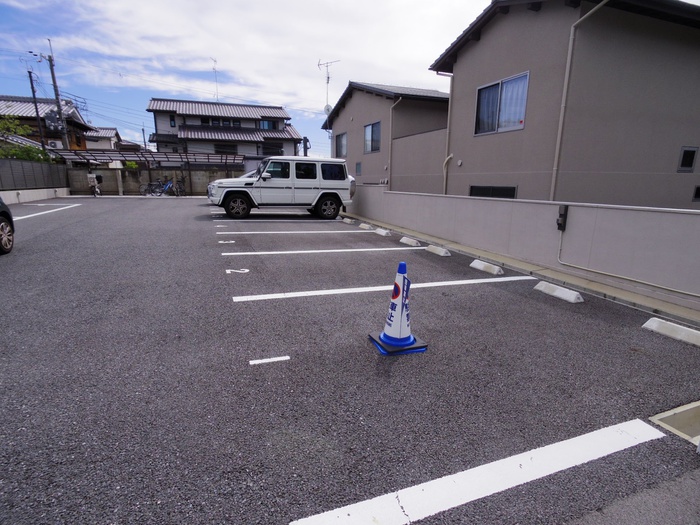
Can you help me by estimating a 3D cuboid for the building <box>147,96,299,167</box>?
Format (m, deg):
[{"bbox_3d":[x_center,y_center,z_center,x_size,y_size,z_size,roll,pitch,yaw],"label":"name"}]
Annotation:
[{"bbox_3d":[-12.450,-12.222,35.351,13.580,7.471,9.000,-4,14,-20],"label":"building"}]

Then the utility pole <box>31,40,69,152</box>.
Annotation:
[{"bbox_3d":[-20.603,-9.877,24.108,1.400,10.282,0.700,-4,14,-20],"label":"utility pole"}]

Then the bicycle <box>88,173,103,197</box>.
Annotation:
[{"bbox_3d":[-11.857,-3.646,16.152,0.580,1.100,1.750,-4,14,-20],"label":"bicycle"}]

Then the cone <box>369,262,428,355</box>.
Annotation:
[{"bbox_3d":[0.403,0.341,2.724,0.370,0.700,0.370,-3,14,-19],"label":"cone"}]

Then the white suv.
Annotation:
[{"bbox_3d":[-2.223,-2.525,11.524,4.660,1.950,1.860,-3,14,-20],"label":"white suv"}]

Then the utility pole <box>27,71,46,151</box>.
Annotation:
[{"bbox_3d":[-19.117,-7.773,21.377,0.450,7.462,0.450,-4,14,-20],"label":"utility pole"}]

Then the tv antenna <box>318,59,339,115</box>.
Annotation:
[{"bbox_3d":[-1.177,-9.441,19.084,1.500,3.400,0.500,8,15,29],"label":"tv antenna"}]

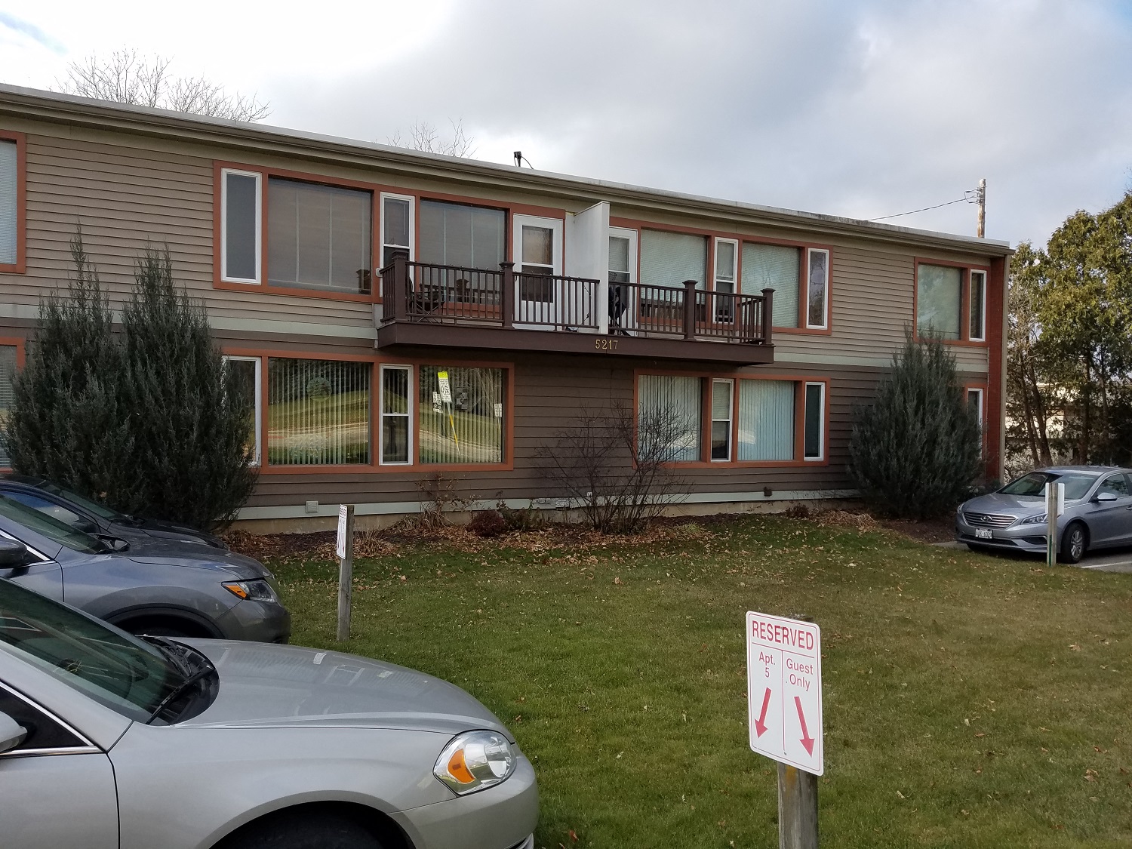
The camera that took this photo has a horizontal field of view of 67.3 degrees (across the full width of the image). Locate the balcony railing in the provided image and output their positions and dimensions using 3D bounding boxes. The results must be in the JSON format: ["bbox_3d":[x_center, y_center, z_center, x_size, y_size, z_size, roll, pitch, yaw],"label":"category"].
[{"bbox_3d":[0.450,-2.039,14.778,7.209,1.063,0.942,1,0,-27],"label":"balcony railing"}]

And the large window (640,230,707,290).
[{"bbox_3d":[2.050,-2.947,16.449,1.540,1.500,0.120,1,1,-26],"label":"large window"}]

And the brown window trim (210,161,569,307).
[{"bbox_3d":[-2.604,-2.895,13.786,5.786,1.883,0.160,1,0,-27],"label":"brown window trim"}]

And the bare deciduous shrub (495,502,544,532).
[{"bbox_3d":[-0.772,1.558,14.403,0.730,0.480,0.600,1,1,-26],"label":"bare deciduous shrub"}]

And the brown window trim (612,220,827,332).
[{"bbox_3d":[3.057,-2.842,16.683,5.743,1.883,0.160,1,0,-27],"label":"brown window trim"}]

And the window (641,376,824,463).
[{"bbox_3d":[3.479,-0.065,17.136,4.850,1.900,0.150,1,1,-26],"label":"window"}]

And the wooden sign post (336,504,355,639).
[{"bbox_3d":[-1.962,1.330,7.590,0.100,1.230,0.300,4,-1,-27],"label":"wooden sign post"}]

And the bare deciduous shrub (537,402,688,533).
[{"bbox_3d":[0.809,0.726,14.541,2.300,2.150,1.800,1,1,-26],"label":"bare deciduous shrub"}]

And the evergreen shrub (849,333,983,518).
[{"bbox_3d":[7.017,0.026,17.015,2.500,3.600,2.500,1,0,-27],"label":"evergreen shrub"}]

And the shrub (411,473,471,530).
[{"bbox_3d":[-2.045,1.269,13.943,0.880,0.900,0.700,1,1,-26],"label":"shrub"}]

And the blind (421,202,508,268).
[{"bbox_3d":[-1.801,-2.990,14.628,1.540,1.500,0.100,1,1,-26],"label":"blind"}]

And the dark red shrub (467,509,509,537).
[{"bbox_3d":[-1.271,1.625,13.883,0.600,0.440,0.550,1,1,0],"label":"dark red shrub"}]

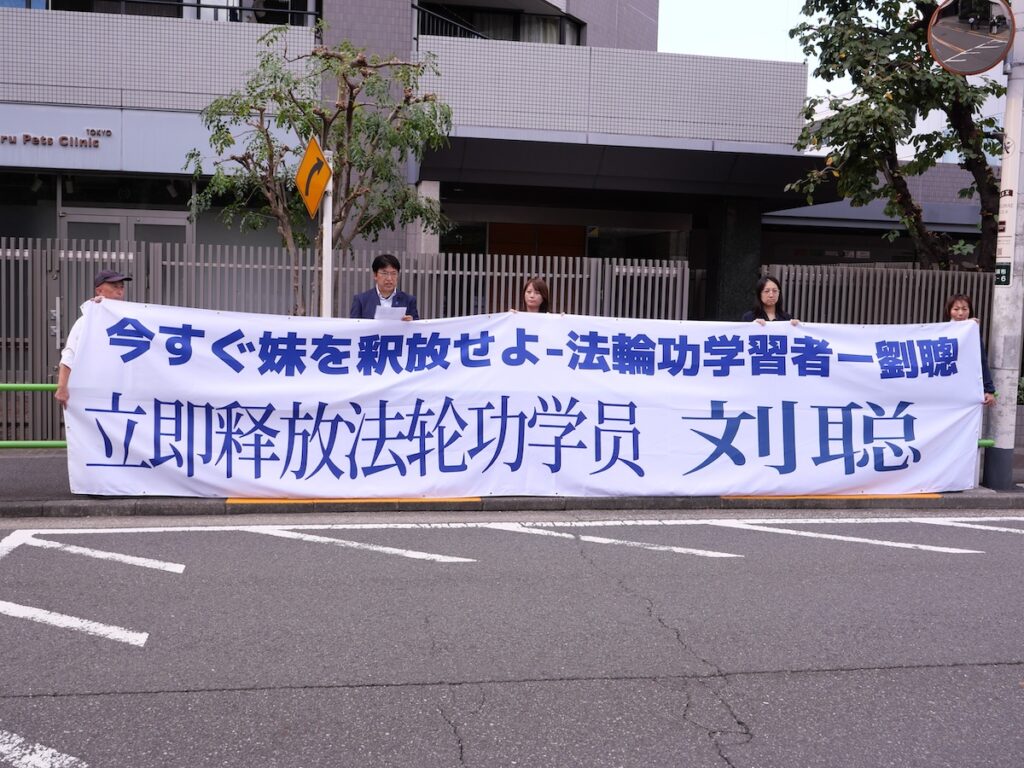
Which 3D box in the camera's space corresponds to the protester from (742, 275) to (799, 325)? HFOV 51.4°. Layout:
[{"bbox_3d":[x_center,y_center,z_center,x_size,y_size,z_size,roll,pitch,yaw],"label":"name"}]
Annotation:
[{"bbox_3d":[1.971,-0.016,8.225,0.470,1.636,0.400,1,5,-6],"label":"protester"}]

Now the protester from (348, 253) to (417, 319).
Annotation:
[{"bbox_3d":[-0.921,-0.080,7.696,0.530,1.707,0.450,1,6,-8],"label":"protester"}]

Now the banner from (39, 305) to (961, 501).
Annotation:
[{"bbox_3d":[0.355,0.123,7.654,6.738,1.360,0.200,1,6,-11],"label":"banner"}]

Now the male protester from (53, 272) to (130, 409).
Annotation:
[{"bbox_3d":[-2.822,-0.007,7.288,0.560,1.537,0.440,-3,7,-38],"label":"male protester"}]

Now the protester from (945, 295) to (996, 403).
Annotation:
[{"bbox_3d":[3.646,0.054,8.532,0.500,1.529,0.400,2,5,1],"label":"protester"}]

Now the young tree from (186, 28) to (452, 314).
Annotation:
[{"bbox_3d":[-1.878,-1.443,10.284,2.450,3.876,2.200,1,6,-11],"label":"young tree"}]

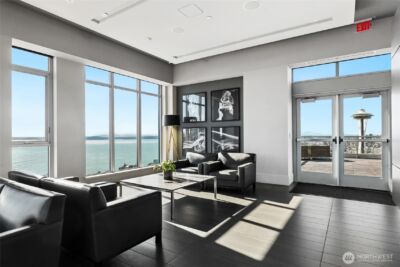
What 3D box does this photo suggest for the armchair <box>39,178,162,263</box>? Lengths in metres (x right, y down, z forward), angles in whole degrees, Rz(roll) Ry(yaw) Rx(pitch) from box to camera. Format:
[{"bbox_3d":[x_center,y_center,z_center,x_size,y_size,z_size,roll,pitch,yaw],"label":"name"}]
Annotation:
[{"bbox_3d":[-1.027,0.832,2.374,0.889,0.755,0.816,0,0,33],"label":"armchair"}]

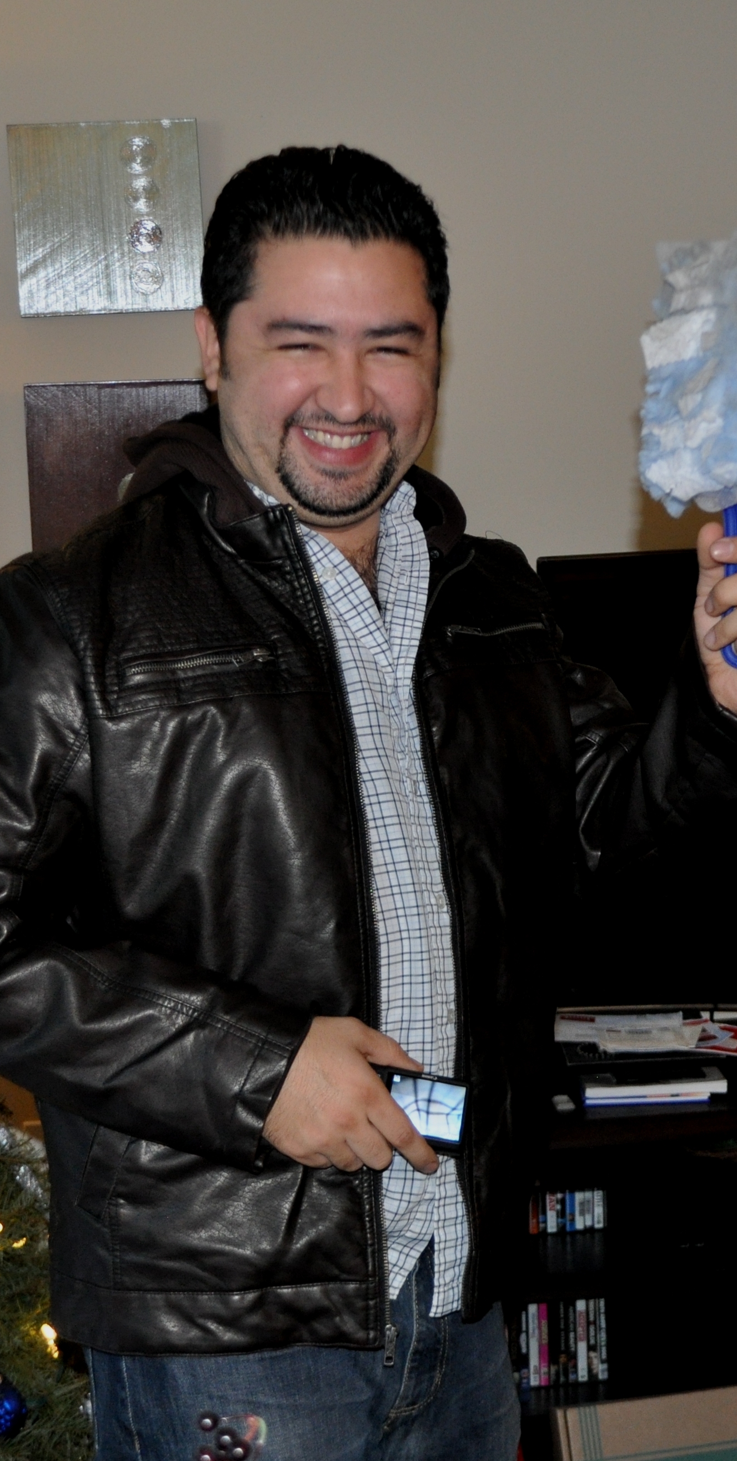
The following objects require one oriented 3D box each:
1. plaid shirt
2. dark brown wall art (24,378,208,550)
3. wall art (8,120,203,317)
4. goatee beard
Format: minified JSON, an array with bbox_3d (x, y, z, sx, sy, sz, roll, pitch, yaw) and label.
[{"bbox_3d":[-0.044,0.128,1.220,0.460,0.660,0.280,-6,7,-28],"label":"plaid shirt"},{"bbox_3d":[-0.403,-0.416,2.468,0.299,0.299,0.022,-2,6,-3],"label":"dark brown wall art"},{"bbox_3d":[-0.418,-0.825,2.426,0.299,0.299,0.022,-3,6,-3],"label":"wall art"},{"bbox_3d":[-0.022,-0.191,1.090,0.083,0.074,0.052,-1,5,-16],"label":"goatee beard"}]

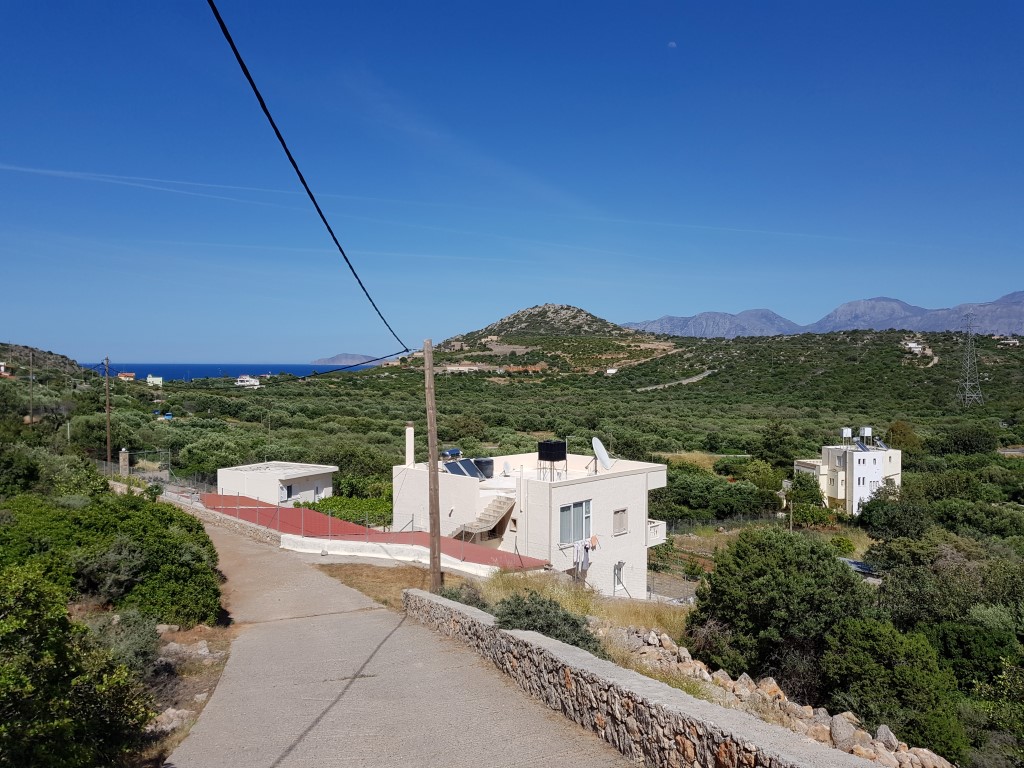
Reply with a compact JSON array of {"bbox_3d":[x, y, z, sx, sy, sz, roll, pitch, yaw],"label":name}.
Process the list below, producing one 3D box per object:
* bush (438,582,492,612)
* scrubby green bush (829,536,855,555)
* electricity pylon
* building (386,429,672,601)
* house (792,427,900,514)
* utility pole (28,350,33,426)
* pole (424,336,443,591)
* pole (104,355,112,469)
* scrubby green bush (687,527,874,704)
[{"bbox_3d":[-0.895,3.960,14.200,1.000,0.720,0.900,0,2,0],"label":"bush"},{"bbox_3d":[29.133,14.279,68.000,2.300,1.650,2.200,1,2,23],"label":"scrubby green bush"},{"bbox_3d":[153.807,-8.554,258.000,7.500,33.500,7.500,1,2,25],"label":"electricity pylon"},{"bbox_3d":[1.098,7.110,40.796,9.400,8.200,11.000,2,2,44],"label":"building"},{"bbox_3d":[49.720,12.843,114.991,9.600,10.900,11.500,0,2,-13],"label":"house"},{"bbox_3d":[-42.572,0.442,68.000,0.240,7.000,0.240,0,2,0],"label":"utility pole"},{"bbox_3d":[-2.220,2.292,21.276,0.270,7.010,0.270,-2,2,0],"label":"pole"},{"bbox_3d":[-25.970,1.770,49.500,0.250,7.050,0.250,0,2,0],"label":"pole"},{"bbox_3d":[4.950,4.333,14.333,3.400,3.300,3.100,1,2,19],"label":"scrubby green bush"}]

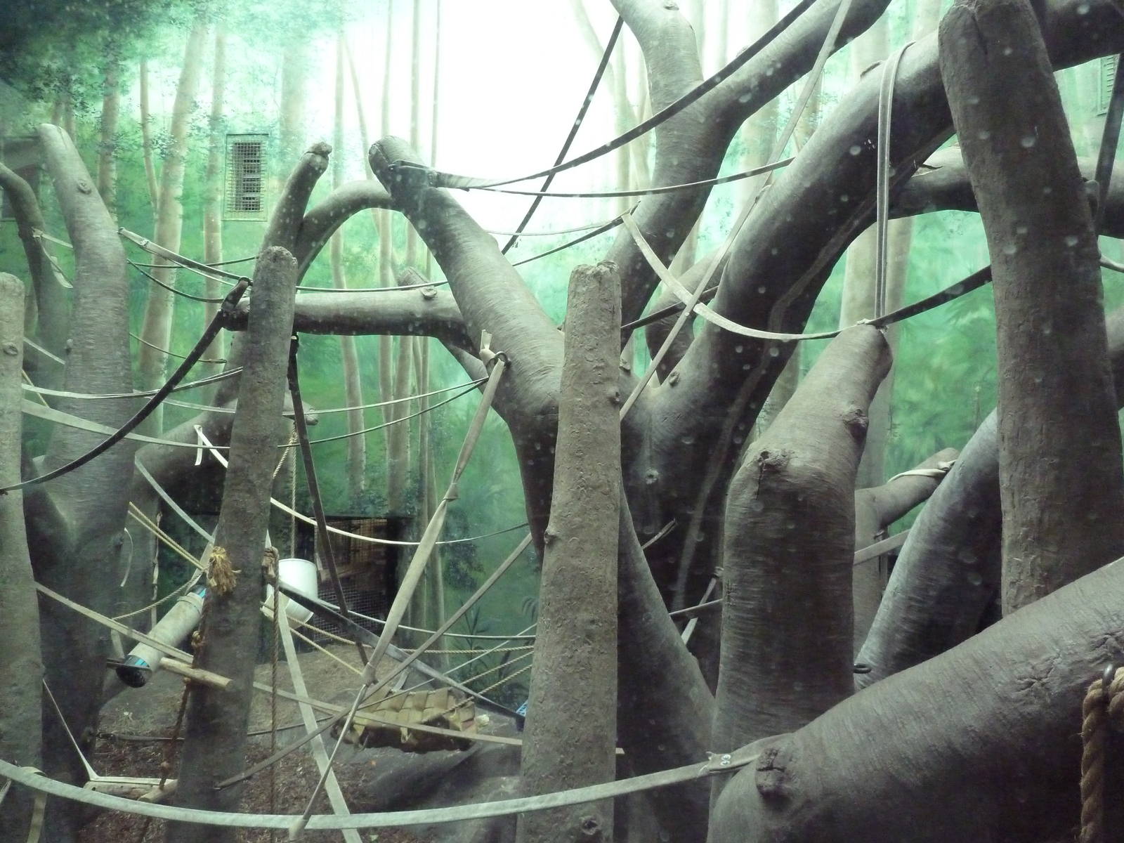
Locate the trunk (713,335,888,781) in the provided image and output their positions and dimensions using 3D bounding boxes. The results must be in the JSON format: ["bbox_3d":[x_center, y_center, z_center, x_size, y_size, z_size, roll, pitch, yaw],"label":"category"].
[{"bbox_3d":[0.766,0.429,2.600,0.550,1.450,0.460,1,-1,9],"label":"trunk"}]

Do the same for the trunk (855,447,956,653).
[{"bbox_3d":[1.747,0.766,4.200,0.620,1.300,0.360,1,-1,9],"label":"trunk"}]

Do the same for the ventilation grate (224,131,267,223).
[{"bbox_3d":[-2.470,-1.906,6.350,0.345,0.680,0.045,1,-1,3],"label":"ventilation grate"}]

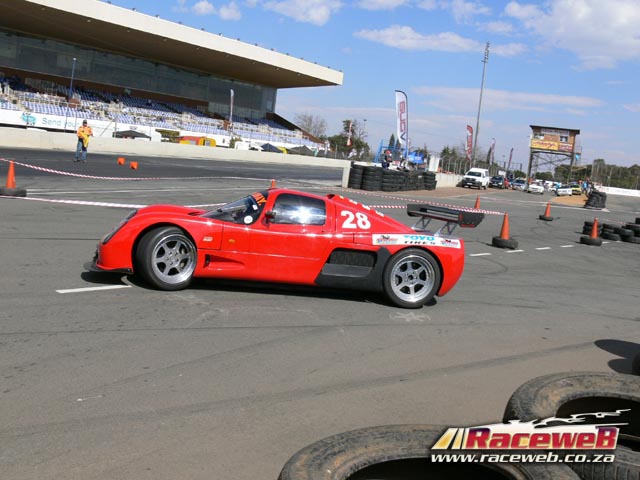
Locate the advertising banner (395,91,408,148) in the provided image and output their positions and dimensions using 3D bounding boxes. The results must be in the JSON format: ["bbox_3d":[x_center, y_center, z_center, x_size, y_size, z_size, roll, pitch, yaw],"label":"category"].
[{"bbox_3d":[4.924,-7.232,39.000,0.850,3.600,0.120,7,7,7],"label":"advertising banner"}]

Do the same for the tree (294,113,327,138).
[{"bbox_3d":[-2.677,-26.901,165.000,8.200,11.500,8.000,6,7,0],"label":"tree"}]

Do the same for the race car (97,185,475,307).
[{"bbox_3d":[-0.403,-0.055,7.511,4.080,1.100,1.870,5,7,-9],"label":"race car"}]

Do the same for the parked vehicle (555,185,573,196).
[{"bbox_3d":[28.527,-5.799,75.500,1.680,1.380,4.100,8,8,15],"label":"parked vehicle"}]

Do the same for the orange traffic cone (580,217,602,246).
[{"bbox_3d":[6.991,-0.217,16.532,0.560,0.710,0.560,6,7,0],"label":"orange traffic cone"}]

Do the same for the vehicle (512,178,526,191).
[{"bbox_3d":[24.563,-6.776,79.000,1.750,1.450,4.400,9,8,20],"label":"vehicle"}]

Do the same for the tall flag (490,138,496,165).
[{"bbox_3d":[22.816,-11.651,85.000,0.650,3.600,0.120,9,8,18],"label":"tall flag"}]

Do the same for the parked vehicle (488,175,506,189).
[{"bbox_3d":[20.663,-6.744,75.500,1.700,1.470,4.100,9,8,19],"label":"parked vehicle"}]

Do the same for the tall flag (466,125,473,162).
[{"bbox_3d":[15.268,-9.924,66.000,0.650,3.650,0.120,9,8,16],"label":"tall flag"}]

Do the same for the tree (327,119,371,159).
[{"bbox_3d":[6.606,-23.064,150.000,10.000,10.500,9.500,6,7,0],"label":"tree"}]

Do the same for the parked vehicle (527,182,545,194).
[{"bbox_3d":[25.116,-6.015,75.000,1.700,1.430,4.100,10,8,22],"label":"parked vehicle"}]

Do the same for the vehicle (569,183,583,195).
[{"bbox_3d":[33.996,-6.778,86.000,1.700,1.450,4.000,10,8,24],"label":"vehicle"}]

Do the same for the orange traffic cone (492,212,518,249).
[{"bbox_3d":[4.161,-0.217,14.500,0.580,0.770,0.580,7,7,0],"label":"orange traffic cone"}]

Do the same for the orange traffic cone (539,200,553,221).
[{"bbox_3d":[9.224,-1.163,26.400,0.570,0.760,0.570,7,7,0],"label":"orange traffic cone"}]

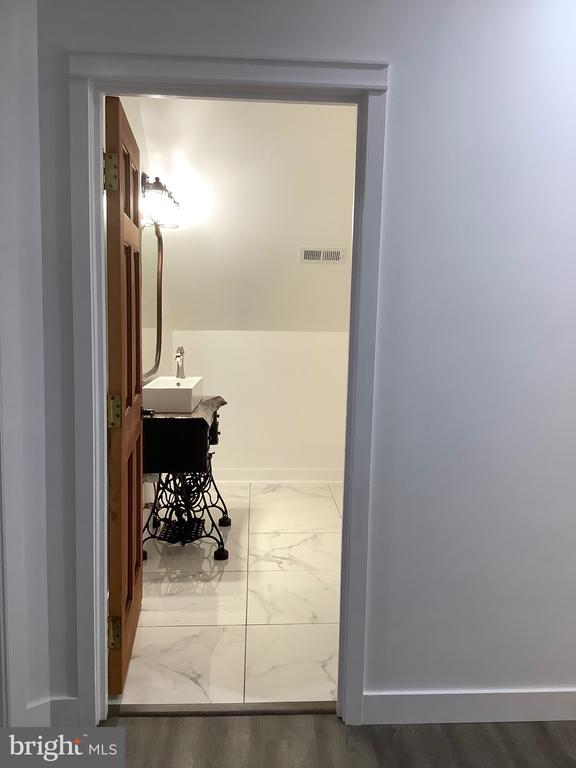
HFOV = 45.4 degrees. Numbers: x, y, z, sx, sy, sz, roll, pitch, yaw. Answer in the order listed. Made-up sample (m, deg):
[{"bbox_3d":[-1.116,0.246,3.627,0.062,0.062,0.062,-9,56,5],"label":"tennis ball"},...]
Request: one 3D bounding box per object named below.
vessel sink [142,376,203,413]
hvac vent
[{"bbox_3d":[-0.653,0.059,3.958,0.268,0.128,0.530,1,7,-3],"label":"vessel sink"},{"bbox_3d":[0.231,-0.853,4.596,0.295,0.025,0.146,1,-35,-3],"label":"hvac vent"}]

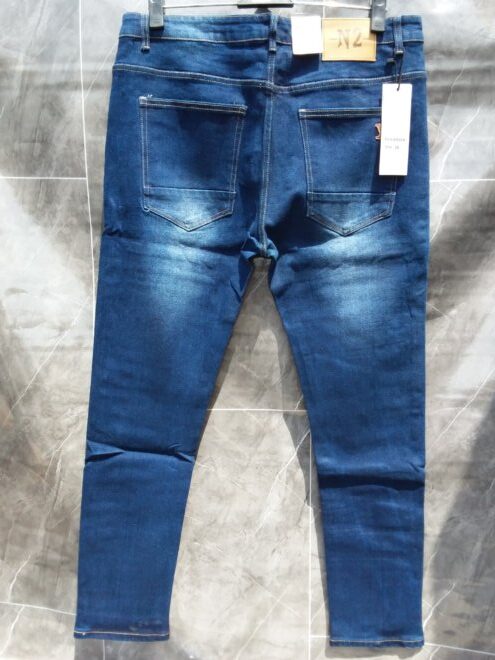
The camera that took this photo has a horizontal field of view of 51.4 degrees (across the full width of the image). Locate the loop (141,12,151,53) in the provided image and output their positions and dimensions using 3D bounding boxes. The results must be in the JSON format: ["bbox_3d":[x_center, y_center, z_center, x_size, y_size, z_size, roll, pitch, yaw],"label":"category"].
[{"bbox_3d":[-0.151,-0.439,0.760,0.014,0.055,0.008,0,8,0],"label":"loop"}]

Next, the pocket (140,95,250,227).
[{"bbox_3d":[-0.083,-0.252,0.780,0.160,0.193,0.015,0,8,0],"label":"pocket"}]

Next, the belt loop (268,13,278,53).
[{"bbox_3d":[0.038,-0.436,0.755,0.014,0.055,0.008,0,8,0],"label":"belt loop"}]

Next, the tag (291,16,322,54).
[{"bbox_3d":[0.086,-0.430,0.750,0.045,0.055,0.003,0,8,0],"label":"tag"}]

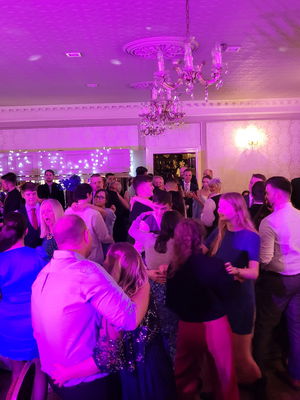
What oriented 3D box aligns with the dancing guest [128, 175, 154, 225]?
[{"bbox_3d":[-0.010,0.619,3.338,0.380,1.794,0.480,-6,10,-25],"label":"dancing guest"}]

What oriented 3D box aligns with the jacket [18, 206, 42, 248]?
[{"bbox_3d":[-1.196,0.421,3.199,0.500,0.700,0.320,-4,9,-14],"label":"jacket"}]

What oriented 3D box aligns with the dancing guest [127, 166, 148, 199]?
[{"bbox_3d":[-0.164,0.385,4.758,0.560,1.805,0.420,5,10,30],"label":"dancing guest"}]

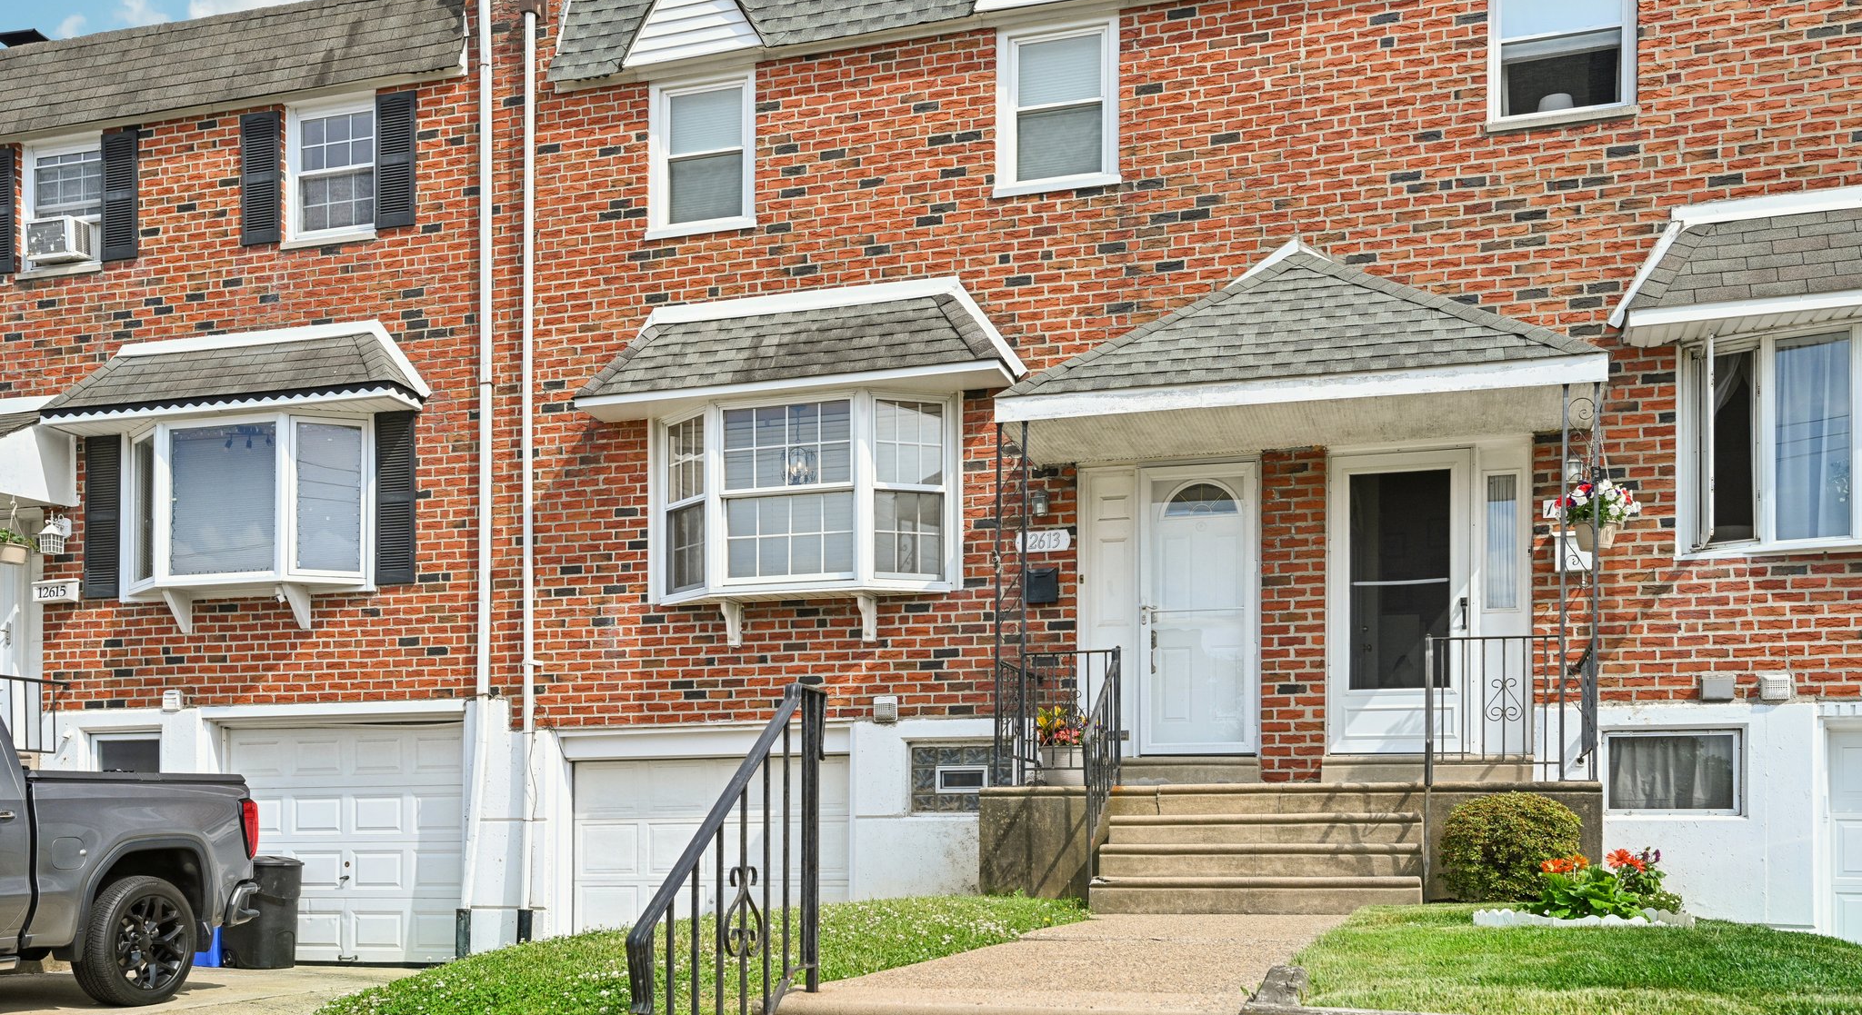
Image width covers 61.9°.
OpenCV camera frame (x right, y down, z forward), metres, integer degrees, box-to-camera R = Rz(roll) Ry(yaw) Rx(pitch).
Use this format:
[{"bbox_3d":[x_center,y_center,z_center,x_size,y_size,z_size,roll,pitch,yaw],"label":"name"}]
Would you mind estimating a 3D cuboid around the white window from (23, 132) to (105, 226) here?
[{"bbox_3d":[-7.432,-2.638,13.300,0.880,1.080,0.100,0,0,16],"label":"white window"}]

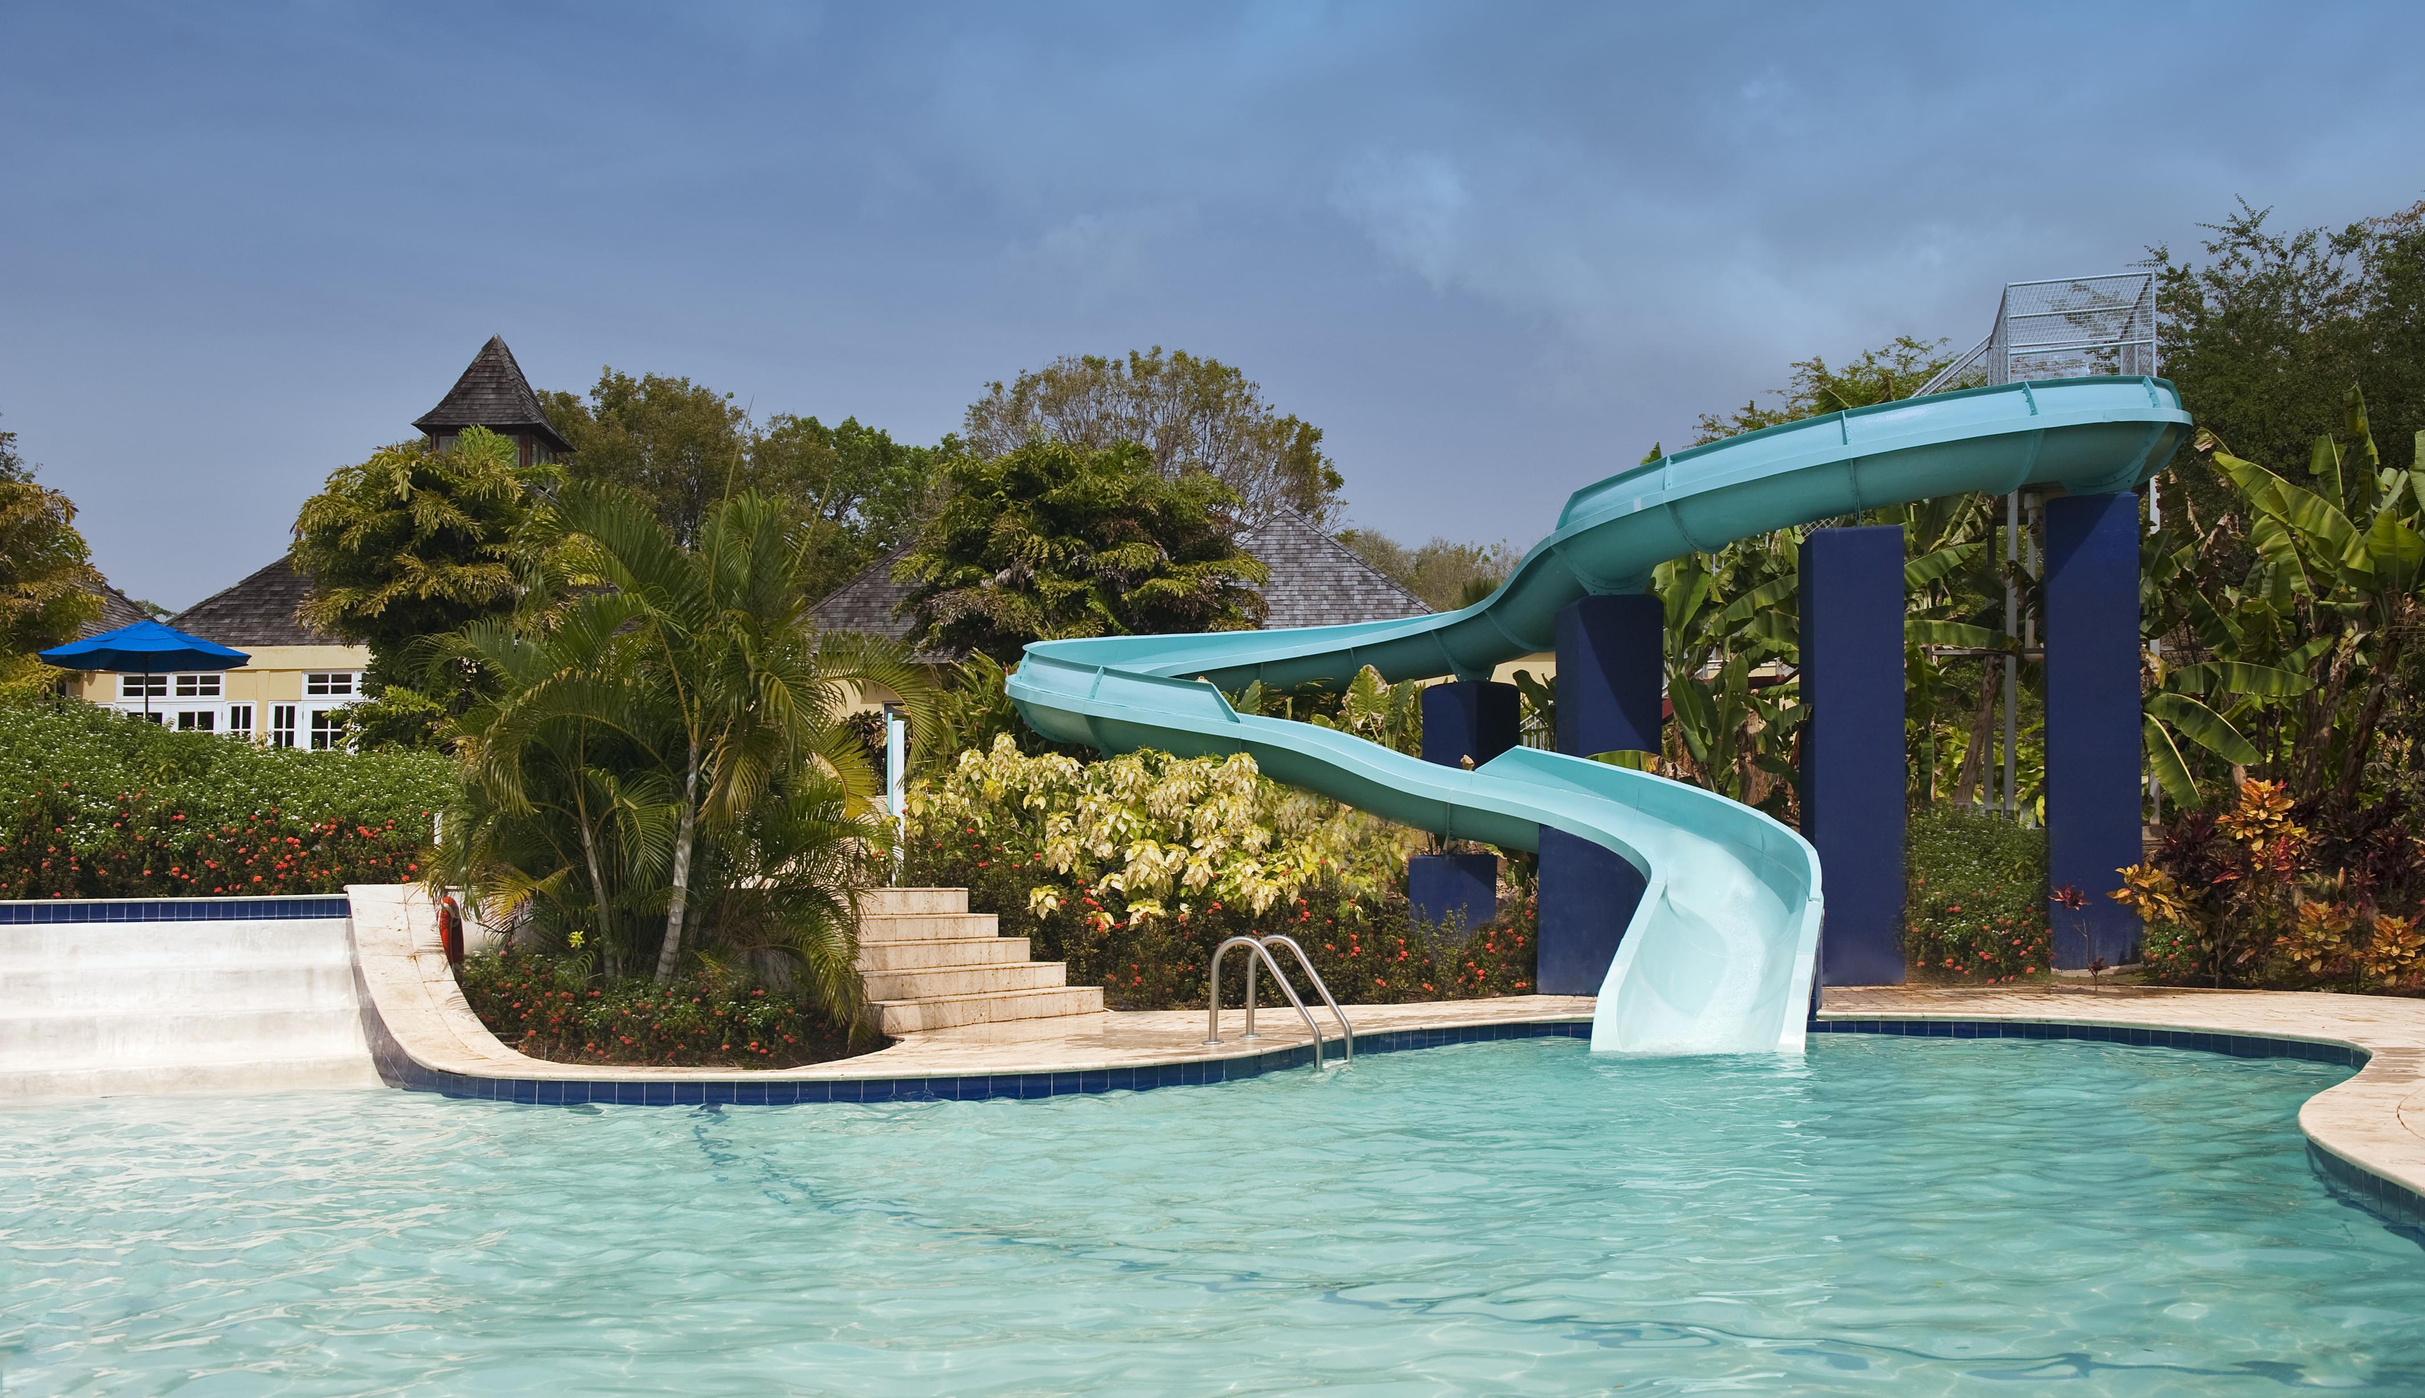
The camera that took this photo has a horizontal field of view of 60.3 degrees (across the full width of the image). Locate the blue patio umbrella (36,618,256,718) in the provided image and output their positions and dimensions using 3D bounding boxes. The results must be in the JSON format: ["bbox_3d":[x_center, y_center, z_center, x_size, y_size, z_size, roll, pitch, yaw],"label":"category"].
[{"bbox_3d":[-12.750,0.250,25.000,2.600,2.400,2.600,0,-3,0],"label":"blue patio umbrella"}]

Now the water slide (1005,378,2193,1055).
[{"bbox_3d":[3.600,-0.350,15.900,10.600,5.300,7.400,0,-3,5],"label":"water slide"}]

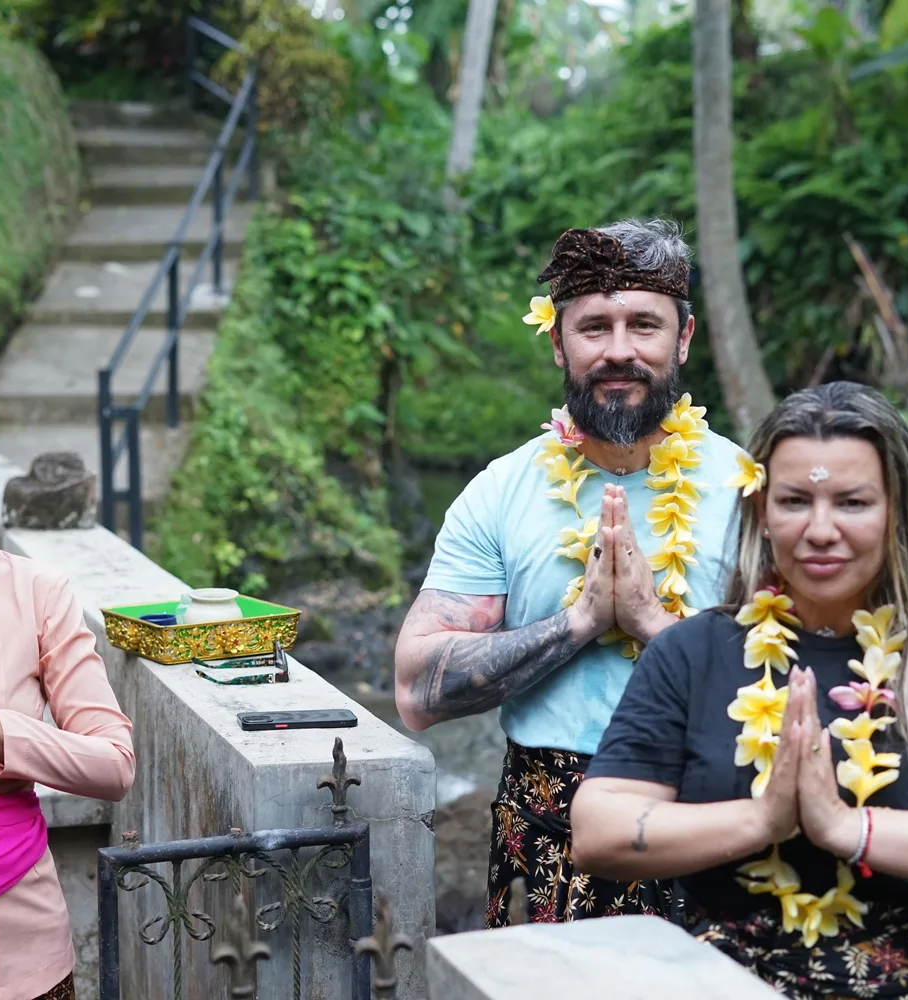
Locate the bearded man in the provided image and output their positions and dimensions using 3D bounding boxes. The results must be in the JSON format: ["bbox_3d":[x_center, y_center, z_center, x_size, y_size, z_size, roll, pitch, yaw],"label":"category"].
[{"bbox_3d":[0.210,0.528,2.783,0.580,1.790,0.440,0,6,3],"label":"bearded man"}]

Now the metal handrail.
[{"bbox_3d":[-1.620,-1.638,11.832,0.750,3.154,8.347,0,6,0],"label":"metal handrail"}]

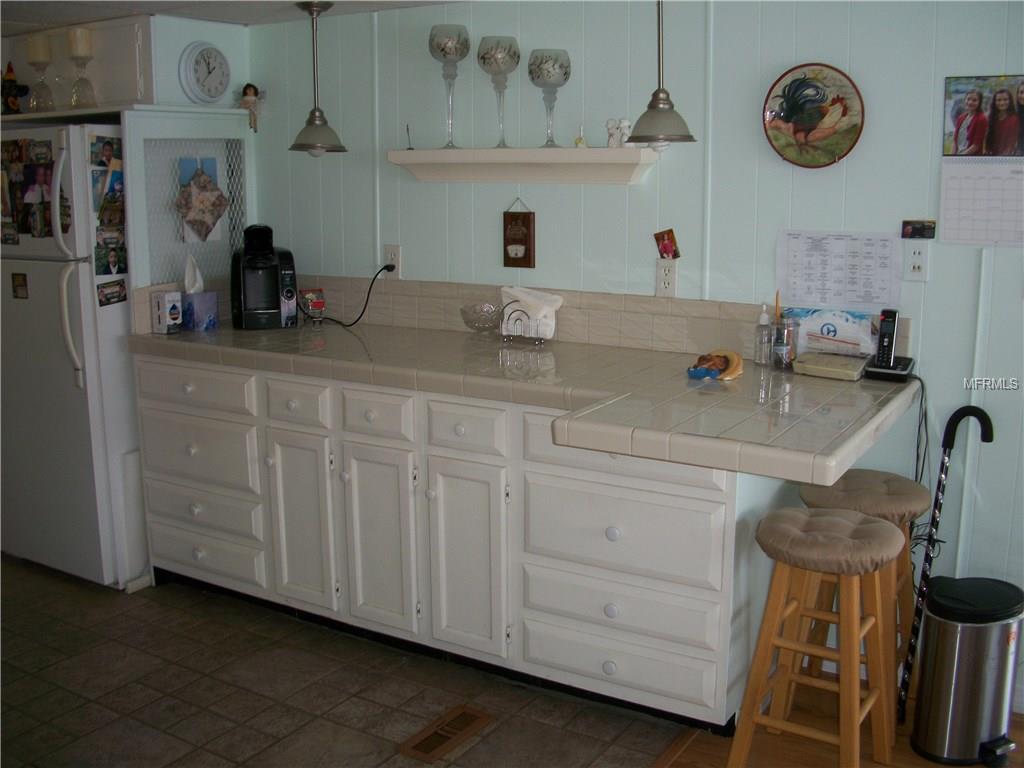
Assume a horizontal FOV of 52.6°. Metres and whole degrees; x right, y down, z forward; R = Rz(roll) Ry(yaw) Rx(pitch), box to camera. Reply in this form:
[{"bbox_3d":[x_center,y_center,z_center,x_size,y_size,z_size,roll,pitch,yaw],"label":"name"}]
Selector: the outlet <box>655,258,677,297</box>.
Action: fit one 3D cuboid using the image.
[{"bbox_3d":[0.460,-0.316,3.073,0.071,0.115,0.012,7,13,30],"label":"outlet"}]

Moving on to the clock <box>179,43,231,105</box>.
[{"bbox_3d":[-1.103,-1.126,3.745,0.052,0.222,0.222,7,13,31],"label":"clock"}]

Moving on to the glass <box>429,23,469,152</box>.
[{"bbox_3d":[-0.205,-0.976,3.424,0.136,0.406,0.136,0,11,0],"label":"glass"}]

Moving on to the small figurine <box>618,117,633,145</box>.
[{"bbox_3d":[0.334,-0.726,2.993,0.047,0.086,0.045,0,11,0],"label":"small figurine"}]

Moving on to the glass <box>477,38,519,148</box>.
[{"bbox_3d":[-0.045,-0.900,3.195,0.132,0.350,0.132,0,11,0],"label":"glass"}]

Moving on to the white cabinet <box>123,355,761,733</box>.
[{"bbox_3d":[-0.211,0.355,3.264,2.110,0.830,0.600,7,13,30],"label":"white cabinet"}]

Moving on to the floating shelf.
[{"bbox_3d":[0.010,-0.703,3.349,0.943,0.110,0.125,7,13,31],"label":"floating shelf"}]

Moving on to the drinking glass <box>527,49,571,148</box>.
[{"bbox_3d":[0.110,-0.853,3.107,0.127,0.300,0.127,0,11,0],"label":"drinking glass"}]

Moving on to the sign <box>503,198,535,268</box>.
[{"bbox_3d":[0.025,-0.502,3.444,0.107,0.226,0.018,7,13,31],"label":"sign"}]

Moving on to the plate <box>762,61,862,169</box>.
[{"bbox_3d":[0.806,-0.717,2.763,0.280,0.280,0.030,7,13,30],"label":"plate"}]

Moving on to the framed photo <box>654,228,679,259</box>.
[{"bbox_3d":[0.478,-0.428,3.184,0.064,0.086,0.006,-12,4,33],"label":"framed photo"}]

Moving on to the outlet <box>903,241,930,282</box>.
[{"bbox_3d":[1.057,-0.320,2.700,0.069,0.112,0.012,7,13,30],"label":"outlet"}]

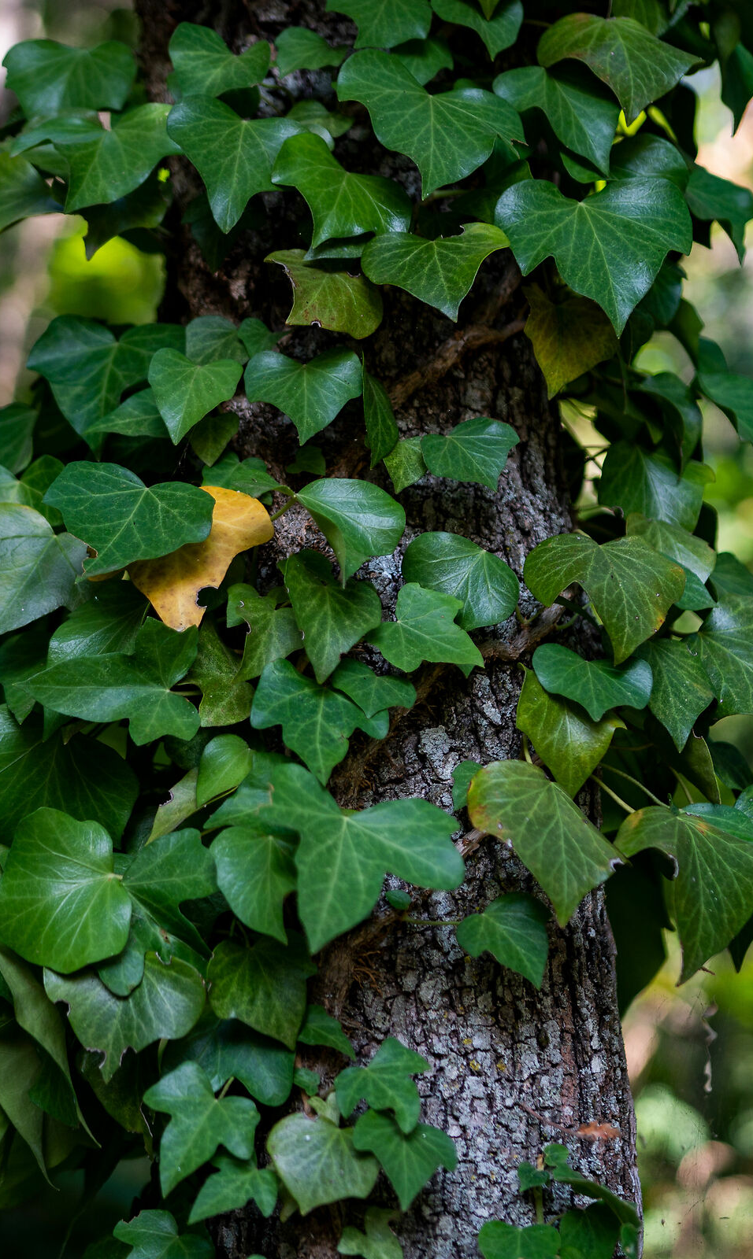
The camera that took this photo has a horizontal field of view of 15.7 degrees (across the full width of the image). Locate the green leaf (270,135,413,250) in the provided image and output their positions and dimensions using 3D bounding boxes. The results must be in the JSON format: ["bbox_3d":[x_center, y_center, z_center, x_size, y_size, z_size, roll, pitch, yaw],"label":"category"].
[{"bbox_3d":[-0.015,-0.185,1.150,0.057,0.043,0.018,19,-28,11],"label":"green leaf"}]

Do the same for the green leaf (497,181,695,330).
[{"bbox_3d":[0.083,-0.143,1.040,0.075,0.060,0.024,0,-24,-6],"label":"green leaf"}]

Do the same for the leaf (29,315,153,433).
[{"bbox_3d":[-0.128,-0.115,1.250,0.065,0.061,0.020,9,-15,18],"label":"leaf"}]

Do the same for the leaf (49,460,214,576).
[{"bbox_3d":[-0.105,-0.046,1.160,0.067,0.052,0.018,0,-24,9],"label":"leaf"}]

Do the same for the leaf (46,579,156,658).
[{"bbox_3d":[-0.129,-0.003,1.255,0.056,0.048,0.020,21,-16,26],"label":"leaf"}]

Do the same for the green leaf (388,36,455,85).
[{"bbox_3d":[0.018,-0.222,1.080,0.031,0.026,0.016,0,-18,0],"label":"green leaf"}]

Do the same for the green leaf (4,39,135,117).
[{"bbox_3d":[-0.144,-0.255,1.275,0.062,0.048,0.020,3,-23,11],"label":"green leaf"}]

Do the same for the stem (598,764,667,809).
[{"bbox_3d":[0.113,0.068,1.200,0.038,0.004,0.004,33,-18,16],"label":"stem"}]

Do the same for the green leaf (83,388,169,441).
[{"bbox_3d":[-0.113,-0.099,1.255,0.044,0.029,0.016,6,-20,11],"label":"green leaf"}]

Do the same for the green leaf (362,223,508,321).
[{"bbox_3d":[0.025,-0.151,1.150,0.061,0.042,0.018,-6,-38,1],"label":"green leaf"}]

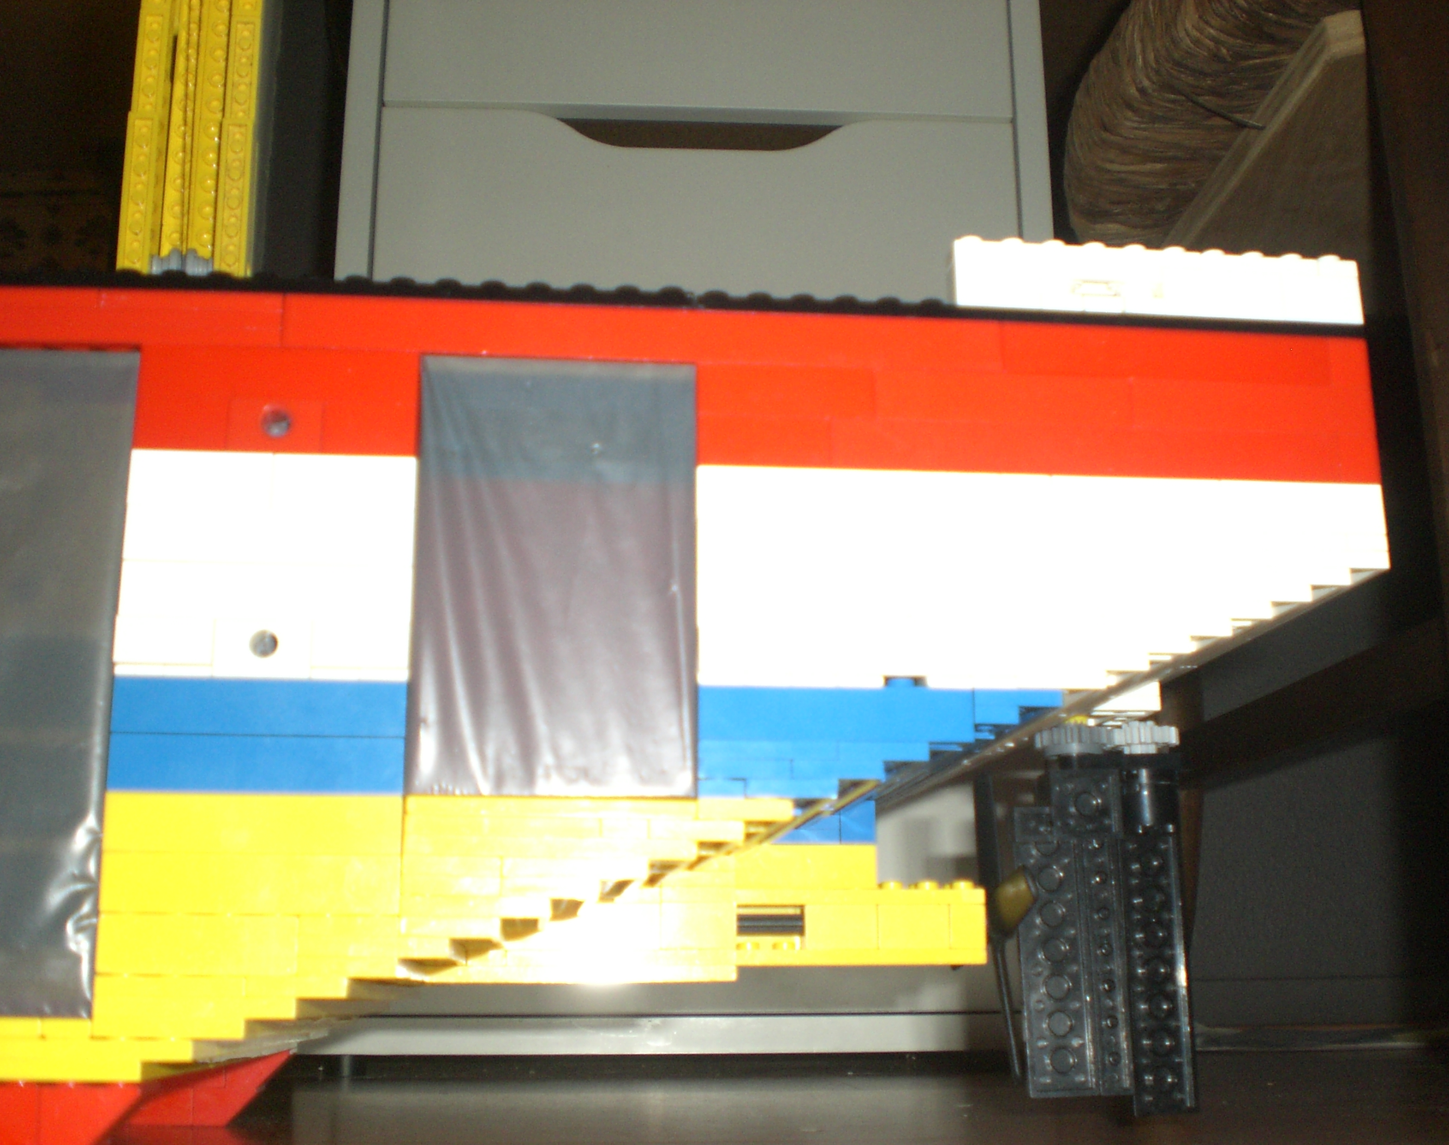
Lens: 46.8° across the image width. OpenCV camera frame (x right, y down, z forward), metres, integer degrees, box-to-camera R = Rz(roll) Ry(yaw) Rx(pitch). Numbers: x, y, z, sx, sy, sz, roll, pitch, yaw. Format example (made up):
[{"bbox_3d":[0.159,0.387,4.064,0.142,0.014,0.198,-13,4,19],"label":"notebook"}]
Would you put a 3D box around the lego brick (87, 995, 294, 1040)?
[{"bbox_3d":[-0.084,0.071,0.269,0.032,0.007,0.009,1,-12,-7],"label":"lego brick"}]

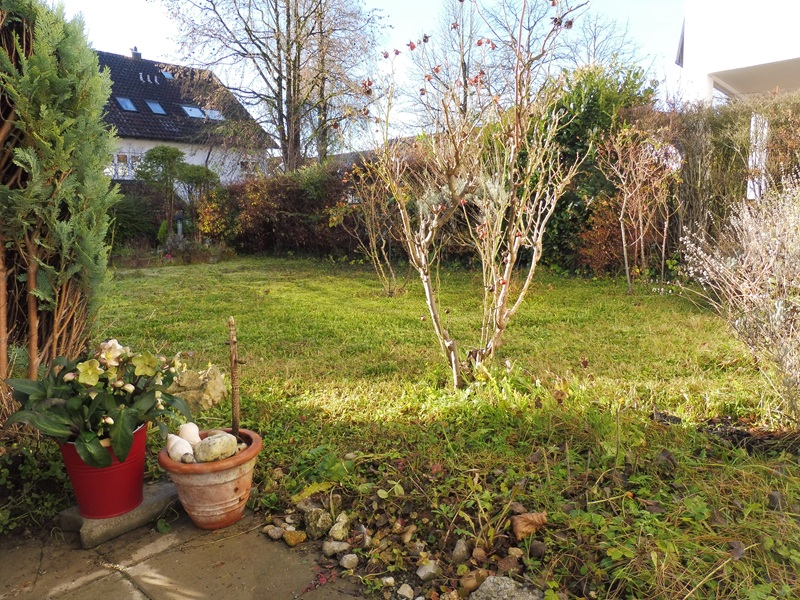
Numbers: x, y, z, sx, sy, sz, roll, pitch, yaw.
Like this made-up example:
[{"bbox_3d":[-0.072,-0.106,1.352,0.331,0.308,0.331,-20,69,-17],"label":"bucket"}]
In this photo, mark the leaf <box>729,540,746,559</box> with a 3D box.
[{"bbox_3d":[0.765,0.567,1.308,0.038,0.020,0.045,4,9,31],"label":"leaf"}]

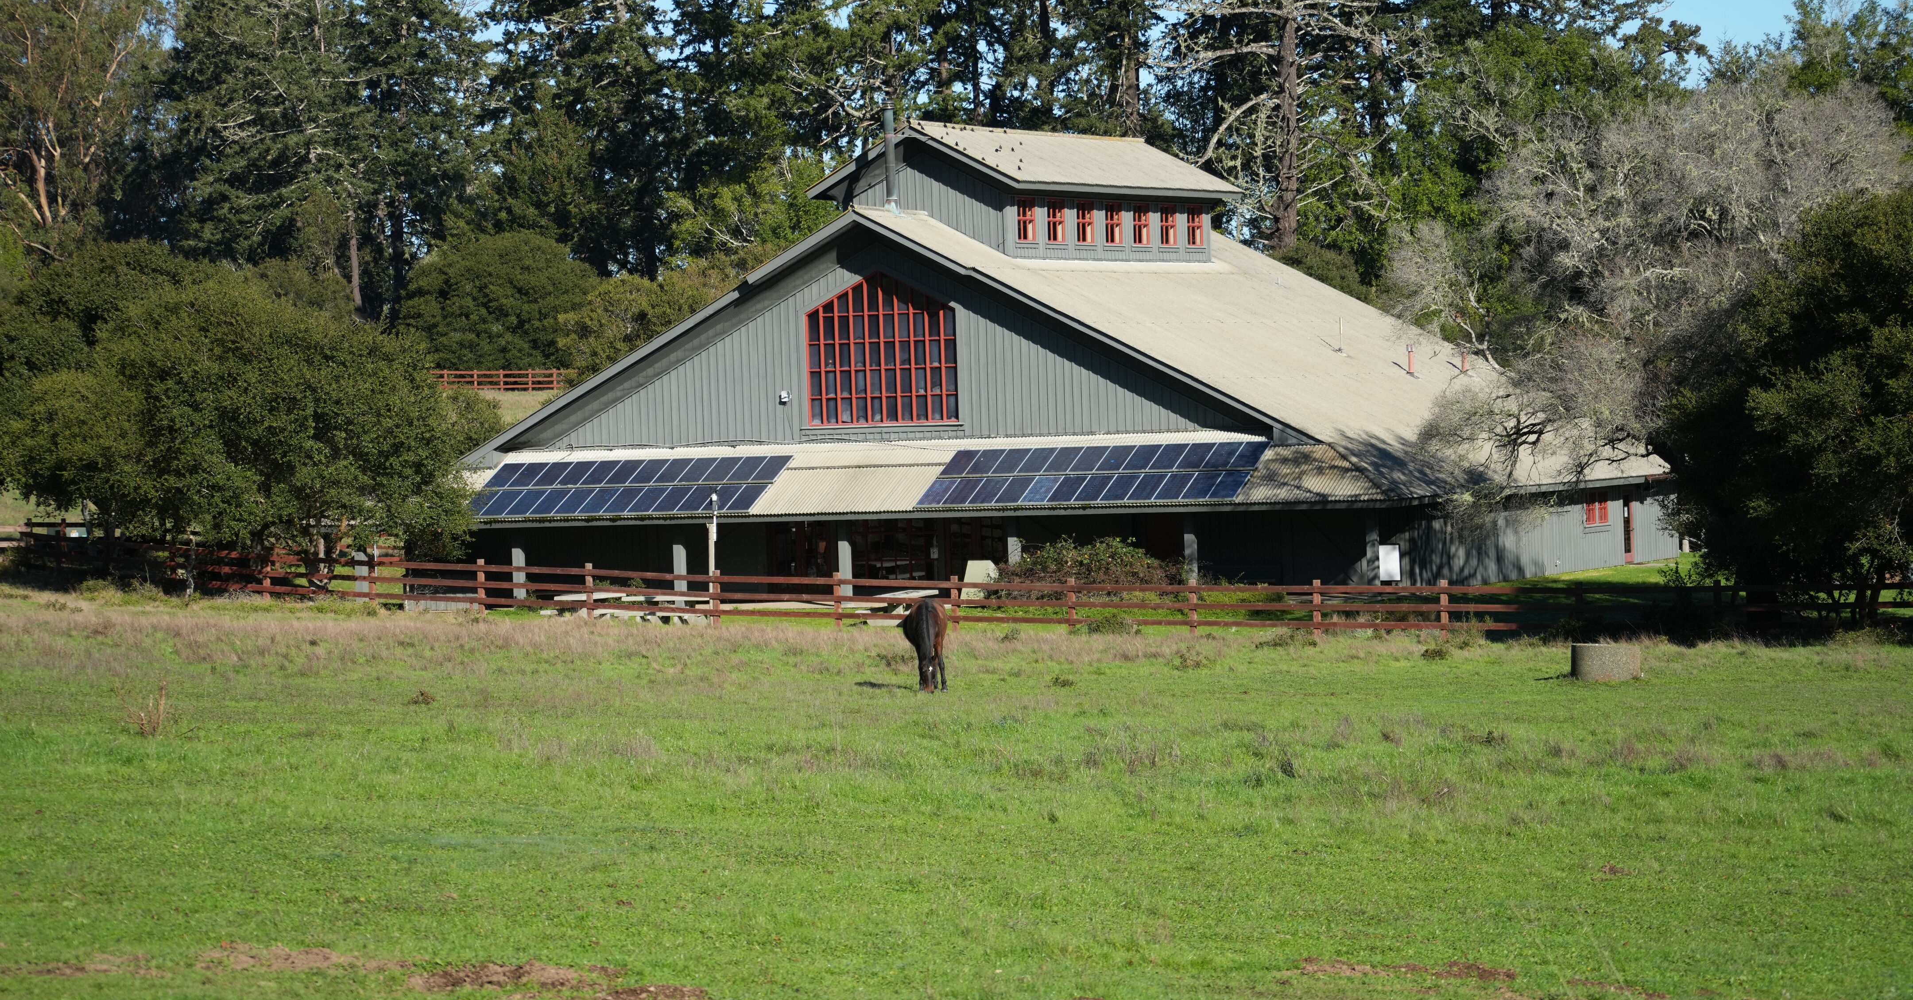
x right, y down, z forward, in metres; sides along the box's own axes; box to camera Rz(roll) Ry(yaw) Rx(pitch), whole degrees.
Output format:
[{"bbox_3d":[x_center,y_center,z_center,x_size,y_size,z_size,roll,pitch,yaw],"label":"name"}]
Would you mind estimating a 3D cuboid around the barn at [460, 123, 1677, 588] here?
[{"bbox_3d":[2.317,-4.060,141.273,32.200,12.900,27.000,-1,1,25],"label":"barn"}]

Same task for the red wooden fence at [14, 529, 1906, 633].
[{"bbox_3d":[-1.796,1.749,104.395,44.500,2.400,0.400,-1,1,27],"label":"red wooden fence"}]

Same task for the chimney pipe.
[{"bbox_3d":[-1.734,-9.151,133.200,0.300,2.900,0.300,-1,1,25],"label":"chimney pipe"}]

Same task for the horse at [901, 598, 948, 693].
[{"bbox_3d":[-0.506,2.369,82.532,0.680,1.500,2.150,-2,1,-4],"label":"horse"}]

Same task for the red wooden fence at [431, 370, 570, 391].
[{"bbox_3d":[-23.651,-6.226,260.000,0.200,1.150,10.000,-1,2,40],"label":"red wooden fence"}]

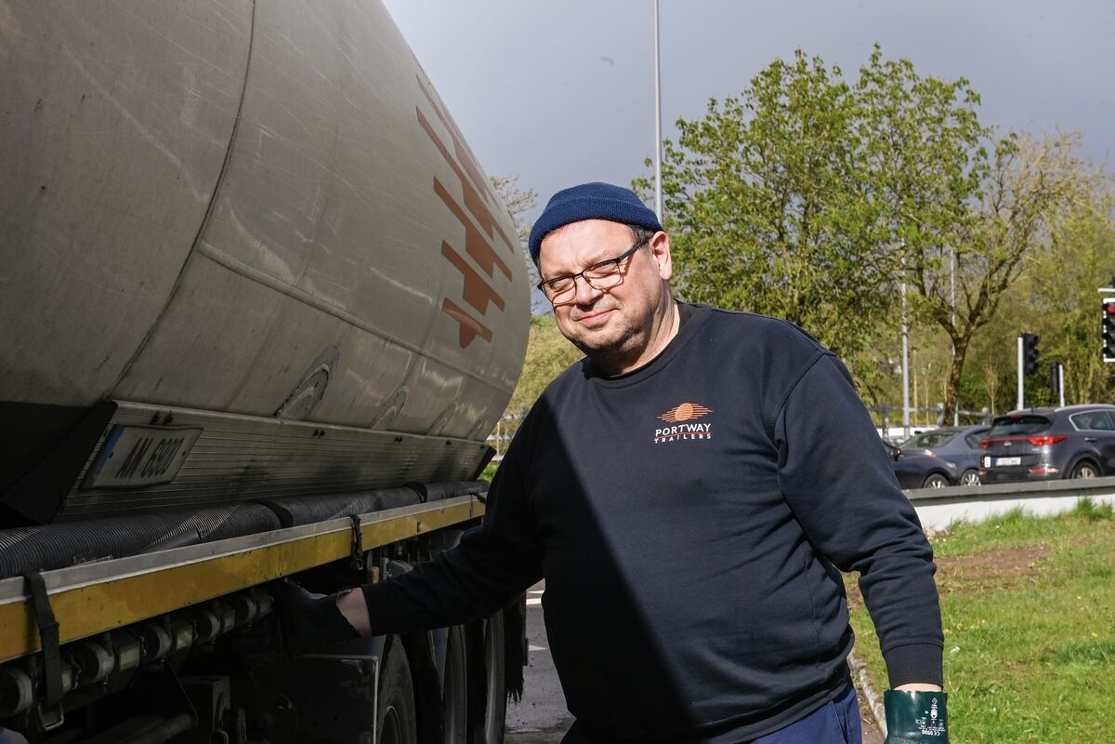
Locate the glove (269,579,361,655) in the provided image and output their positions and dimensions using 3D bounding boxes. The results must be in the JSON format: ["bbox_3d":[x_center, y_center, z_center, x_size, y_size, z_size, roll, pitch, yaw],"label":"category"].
[{"bbox_3d":[-0.405,0.408,3.220,0.170,0.125,0.110,-2,-3,27],"label":"glove"}]

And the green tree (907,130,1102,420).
[{"bbox_3d":[10.900,-1.700,47.000,4.800,8.300,4.500,-1,-3,0],"label":"green tree"}]

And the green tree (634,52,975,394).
[{"bbox_3d":[5.820,-2.500,44.000,7.600,9.700,7.000,-1,-3,0],"label":"green tree"}]

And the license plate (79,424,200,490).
[{"bbox_3d":[-0.660,0.136,3.090,0.015,0.110,0.520,29,0,4],"label":"license plate"}]

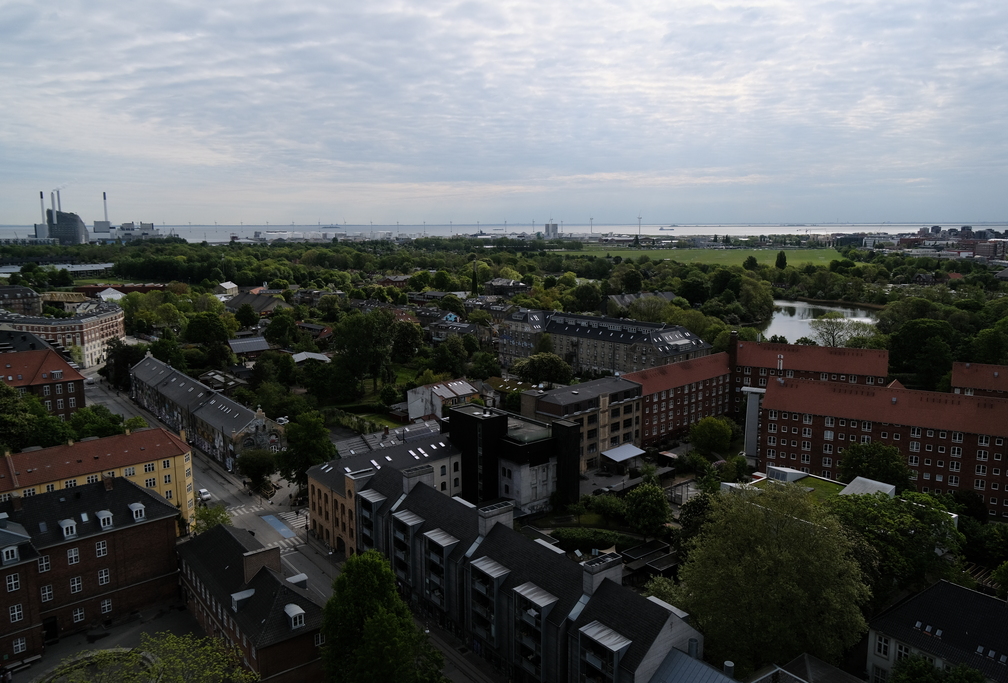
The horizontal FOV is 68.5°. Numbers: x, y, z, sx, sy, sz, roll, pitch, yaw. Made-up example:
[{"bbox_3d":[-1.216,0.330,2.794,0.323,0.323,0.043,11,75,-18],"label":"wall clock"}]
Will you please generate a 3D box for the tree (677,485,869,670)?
[{"bbox_3d":[32.000,28.740,89.040,21.000,22.800,21.000,0,9,0],"label":"tree"}]

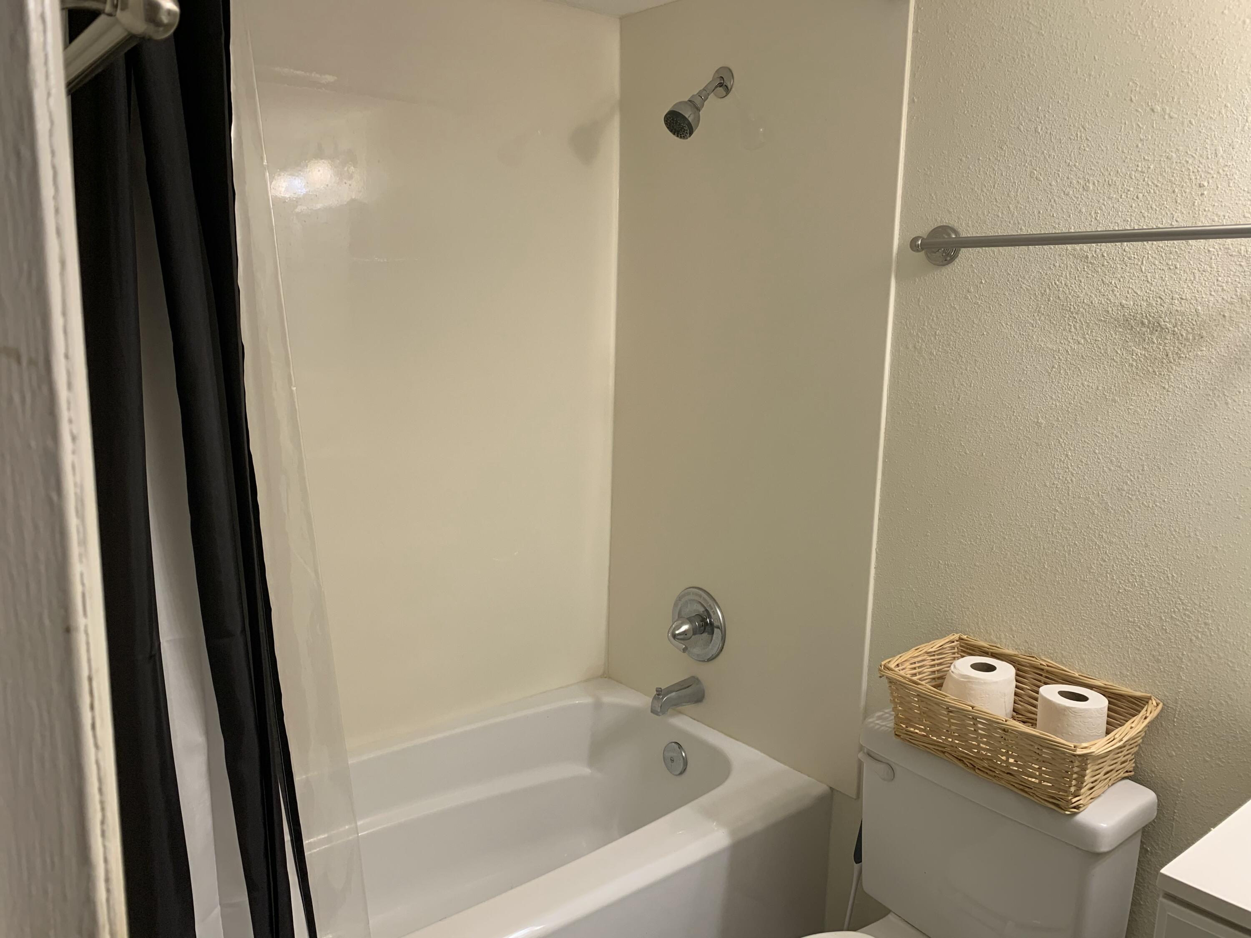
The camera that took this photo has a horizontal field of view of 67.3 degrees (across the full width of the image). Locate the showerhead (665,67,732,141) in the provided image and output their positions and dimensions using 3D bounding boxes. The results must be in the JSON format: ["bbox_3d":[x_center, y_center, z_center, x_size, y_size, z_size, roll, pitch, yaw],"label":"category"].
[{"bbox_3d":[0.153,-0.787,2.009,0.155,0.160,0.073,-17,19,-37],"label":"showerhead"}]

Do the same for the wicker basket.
[{"bbox_3d":[0.628,0.408,1.528,0.251,0.126,0.346,-7,12,-39],"label":"wicker basket"}]

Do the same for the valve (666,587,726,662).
[{"bbox_3d":[0.141,0.379,2.241,0.092,0.180,0.180,-7,12,-39],"label":"valve"}]

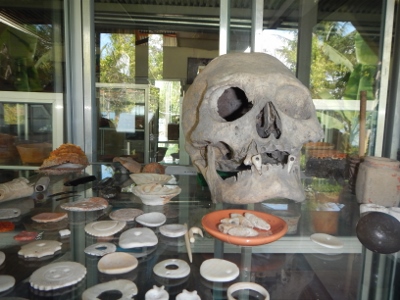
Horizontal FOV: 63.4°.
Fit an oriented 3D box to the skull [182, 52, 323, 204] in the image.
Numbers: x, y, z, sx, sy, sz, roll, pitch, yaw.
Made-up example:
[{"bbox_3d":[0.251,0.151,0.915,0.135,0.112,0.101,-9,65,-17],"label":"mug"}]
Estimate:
[{"bbox_3d":[0.059,-0.029,0.393,0.147,0.184,0.202,0,-6,-6],"label":"skull"}]

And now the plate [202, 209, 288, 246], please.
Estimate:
[{"bbox_3d":[0.035,0.064,0.257,0.068,0.010,0.068,1,7,0],"label":"plate"}]

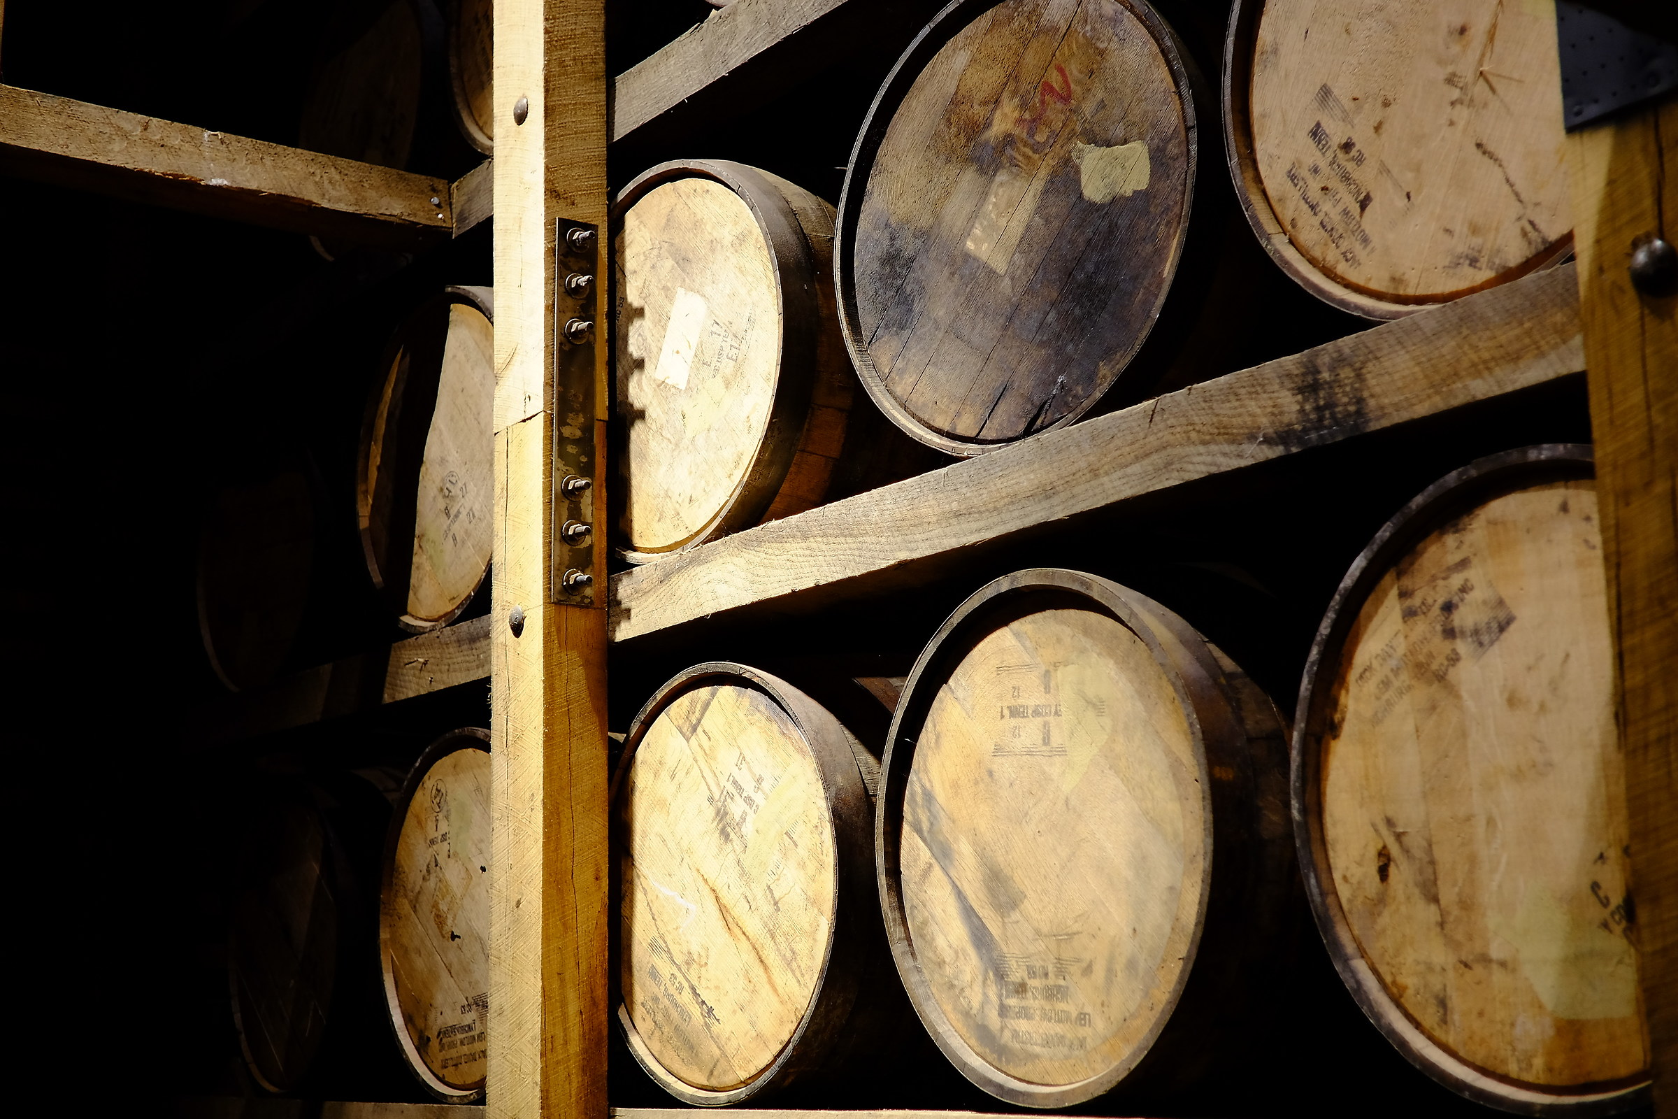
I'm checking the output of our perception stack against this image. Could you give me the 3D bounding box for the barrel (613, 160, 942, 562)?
[{"bbox_3d":[0.061,-0.214,3.380,0.890,0.645,0.645,10,-16,-42],"label":"barrel"}]

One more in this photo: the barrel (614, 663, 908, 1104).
[{"bbox_3d":[0.192,0.459,3.160,0.890,0.645,0.645,7,-14,-35],"label":"barrel"}]

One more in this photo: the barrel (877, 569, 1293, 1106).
[{"bbox_3d":[0.572,0.332,2.646,0.890,0.645,0.645,5,-13,-34],"label":"barrel"}]

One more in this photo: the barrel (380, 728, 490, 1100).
[{"bbox_3d":[-0.219,0.579,3.663,0.890,0.645,0.645,6,-13,-36],"label":"barrel"}]

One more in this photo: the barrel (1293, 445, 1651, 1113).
[{"bbox_3d":[0.956,0.225,2.142,0.890,0.645,0.645,6,-13,-33],"label":"barrel"}]

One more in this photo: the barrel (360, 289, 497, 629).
[{"bbox_3d":[-0.313,-0.129,3.925,0.890,0.645,0.645,5,-12,-36],"label":"barrel"}]

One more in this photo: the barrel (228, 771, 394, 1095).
[{"bbox_3d":[-0.644,0.718,4.303,0.890,0.645,0.645,6,-13,-35],"label":"barrel"}]

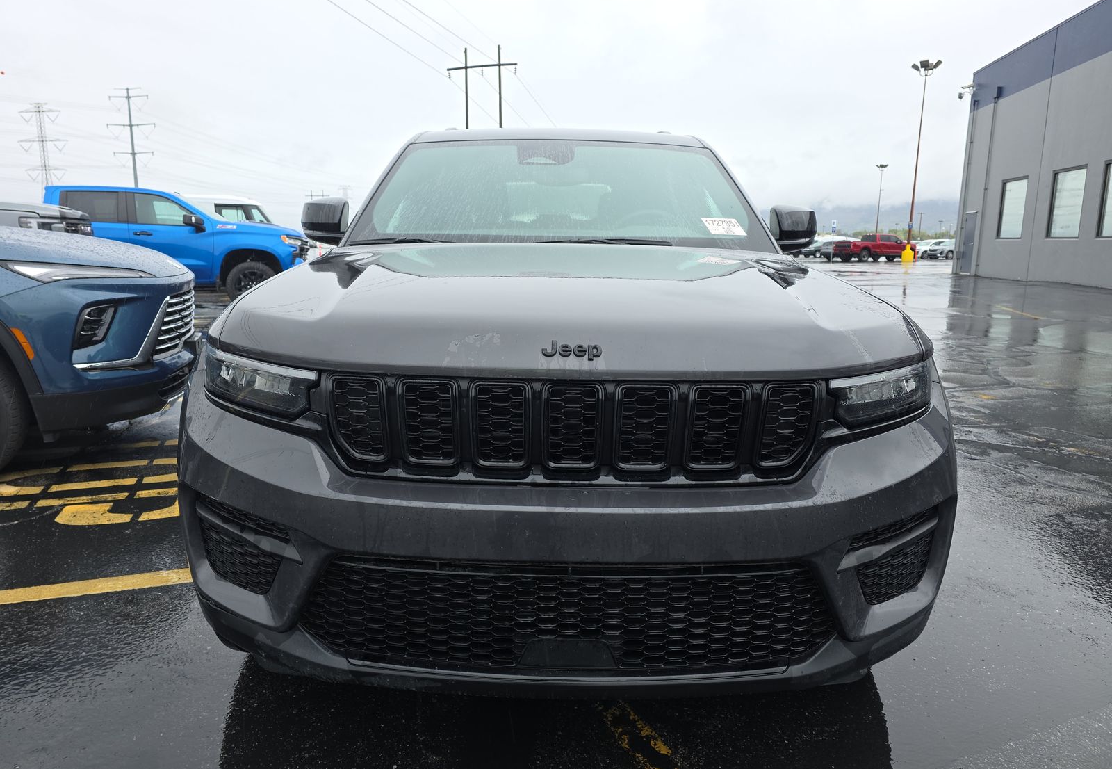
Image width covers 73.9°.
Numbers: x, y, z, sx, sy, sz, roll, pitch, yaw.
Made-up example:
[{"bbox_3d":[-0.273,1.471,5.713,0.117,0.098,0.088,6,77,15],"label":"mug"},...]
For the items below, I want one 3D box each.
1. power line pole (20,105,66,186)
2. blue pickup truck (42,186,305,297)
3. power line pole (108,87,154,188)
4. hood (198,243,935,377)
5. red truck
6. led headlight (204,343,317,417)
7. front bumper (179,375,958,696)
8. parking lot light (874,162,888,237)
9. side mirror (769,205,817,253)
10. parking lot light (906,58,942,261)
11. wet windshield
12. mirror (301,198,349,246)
[{"bbox_3d":[-140.118,-59.324,204.917,14.500,35.324,6.000,2,11,5],"label":"power line pole"},{"bbox_3d":[-7.316,-2.336,12.666,5.900,1.980,2.060,-3,12,-19],"label":"blue pickup truck"},{"bbox_3d":[-111.549,-59.129,197.721,13.800,38.722,2.000,2,11,5],"label":"power line pole"},{"bbox_3d":[0.035,-0.264,2.139,1.710,0.285,1.340,1,11,-1],"label":"hood"},{"bbox_3d":[24.982,-10.550,57.195,6.300,2.060,2.040,-3,12,-18],"label":"red truck"},{"bbox_3d":[-0.687,-0.014,1.714,0.350,0.140,0.310,1,11,-1],"label":"led headlight"},{"bbox_3d":[0.033,0.312,1.758,1.900,0.720,0.490,1,11,-1],"label":"front bumper"},{"bbox_3d":[50.553,-27.654,116.381,2.100,13.543,2.100,1,11,0],"label":"parking lot light"},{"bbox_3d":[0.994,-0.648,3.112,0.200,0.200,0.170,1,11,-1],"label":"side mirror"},{"bbox_3d":[25.192,-15.417,51.410,2.100,13.543,2.100,1,11,0],"label":"parking lot light"},{"bbox_3d":[0.028,-0.789,3.010,1.660,0.510,0.890,1,11,-1],"label":"wet windshield"},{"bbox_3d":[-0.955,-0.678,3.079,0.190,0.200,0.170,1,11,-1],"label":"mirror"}]

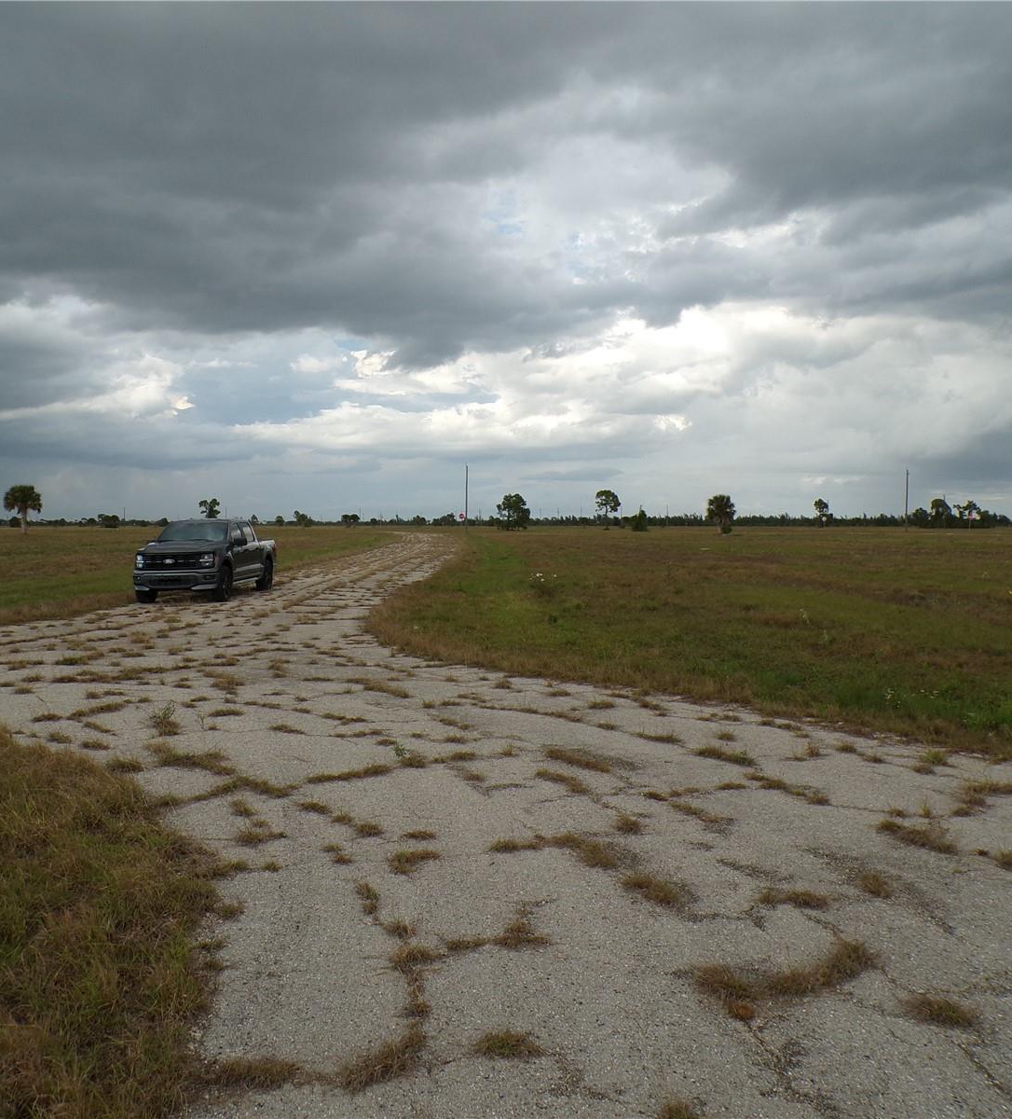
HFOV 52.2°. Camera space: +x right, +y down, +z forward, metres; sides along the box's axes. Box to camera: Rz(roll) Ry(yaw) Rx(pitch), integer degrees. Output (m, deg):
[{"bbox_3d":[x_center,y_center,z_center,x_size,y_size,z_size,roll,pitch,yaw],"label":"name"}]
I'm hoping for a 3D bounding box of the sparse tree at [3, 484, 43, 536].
[{"bbox_3d":[-52.760,-5.370,113.000,4.160,5.440,4.040,0,2,0],"label":"sparse tree"}]

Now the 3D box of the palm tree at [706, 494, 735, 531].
[{"bbox_3d":[25.240,-5.260,121.000,3.370,4.530,3.270,0,2,0],"label":"palm tree"}]

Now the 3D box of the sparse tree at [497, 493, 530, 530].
[{"bbox_3d":[1.160,-6.960,153.000,4.910,5.460,4.770,0,2,0],"label":"sparse tree"}]

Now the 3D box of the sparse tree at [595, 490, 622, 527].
[{"bbox_3d":[16.210,-7.790,163.000,4.060,6.280,3.940,0,2,0],"label":"sparse tree"}]

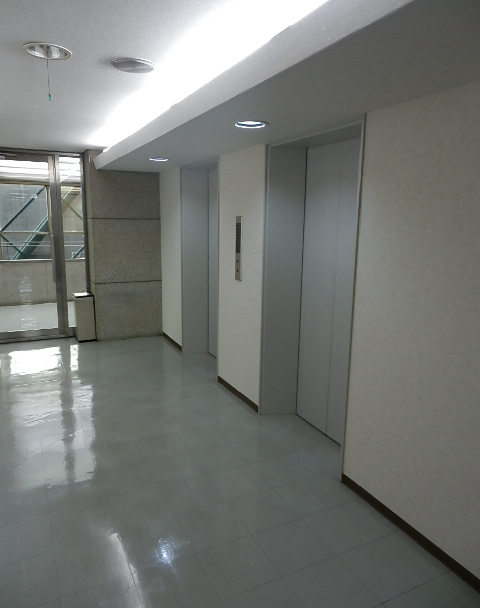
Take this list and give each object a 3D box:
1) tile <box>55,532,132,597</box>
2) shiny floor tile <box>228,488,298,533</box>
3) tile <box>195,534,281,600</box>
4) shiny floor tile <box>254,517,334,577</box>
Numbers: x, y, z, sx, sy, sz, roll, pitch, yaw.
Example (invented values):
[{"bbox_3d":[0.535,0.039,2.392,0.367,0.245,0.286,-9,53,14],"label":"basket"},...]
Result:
[{"bbox_3d":[-0.679,1.197,2.040,0.300,0.010,0.300,-4,12,-26],"label":"tile"},{"bbox_3d":[0.125,1.134,2.439,0.300,0.010,0.300,-4,12,-26],"label":"shiny floor tile"},{"bbox_3d":[-0.009,1.207,2.043,0.300,0.010,0.300,-4,12,-26],"label":"tile"},{"bbox_3d":[0.259,1.187,2.176,0.300,0.010,0.300,-4,12,-26],"label":"shiny floor tile"}]

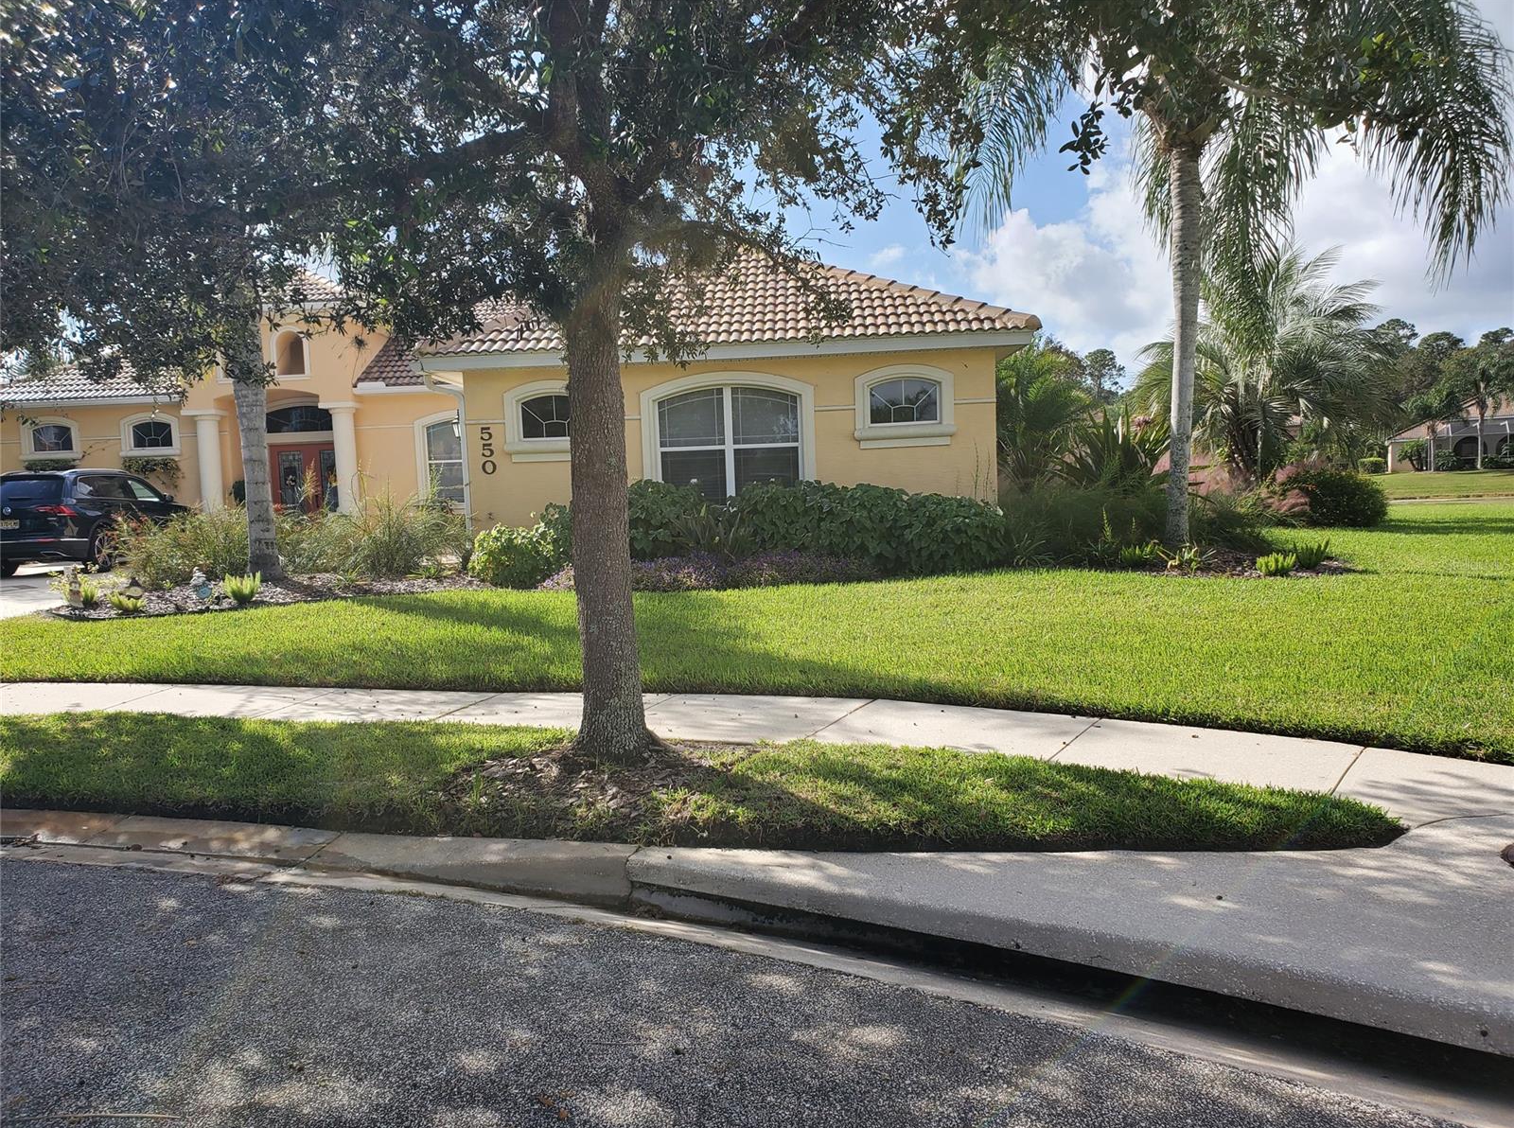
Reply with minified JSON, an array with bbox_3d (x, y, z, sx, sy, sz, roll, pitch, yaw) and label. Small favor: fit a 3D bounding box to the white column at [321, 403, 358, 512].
[{"bbox_3d":[-8.478,-1.928,23.518,0.680,2.850,0.680,-2,5,4],"label":"white column"}]

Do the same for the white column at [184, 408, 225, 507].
[{"bbox_3d":[-11.496,-1.787,23.918,0.700,2.850,0.700,-2,5,4],"label":"white column"}]

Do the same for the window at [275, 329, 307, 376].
[{"bbox_3d":[-9.578,-4.320,23.400,0.680,0.980,0.250,-2,5,4],"label":"window"}]

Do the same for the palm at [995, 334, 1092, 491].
[{"bbox_3d":[4.155,-1.820,16.928,1.750,3.100,1.750,-2,5,4],"label":"palm"}]

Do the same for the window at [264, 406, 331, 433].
[{"bbox_3d":[-9.868,-3.185,25.000,1.720,0.640,0.150,-2,5,4],"label":"window"}]

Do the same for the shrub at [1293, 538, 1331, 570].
[{"bbox_3d":[6.830,-0.124,14.000,0.460,0.380,0.440,-2,5,4],"label":"shrub"}]

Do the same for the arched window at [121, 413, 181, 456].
[{"bbox_3d":[-13.287,-2.836,24.900,1.250,0.920,0.180,-2,5,4],"label":"arched window"}]

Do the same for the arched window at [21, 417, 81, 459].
[{"bbox_3d":[-15.511,-2.743,25.000,1.250,0.920,0.180,-2,5,4],"label":"arched window"}]

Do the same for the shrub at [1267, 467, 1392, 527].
[{"bbox_3d":[10.450,-1.222,20.800,2.000,1.180,1.800,-2,5,4],"label":"shrub"}]

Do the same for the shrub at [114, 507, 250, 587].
[{"bbox_3d":[-8.633,-0.279,17.145,1.900,1.100,1.650,-2,5,4],"label":"shrub"}]

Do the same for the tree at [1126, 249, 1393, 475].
[{"bbox_3d":[9.138,-3.145,20.503,4.350,4.900,4.200,-2,5,4],"label":"tree"}]

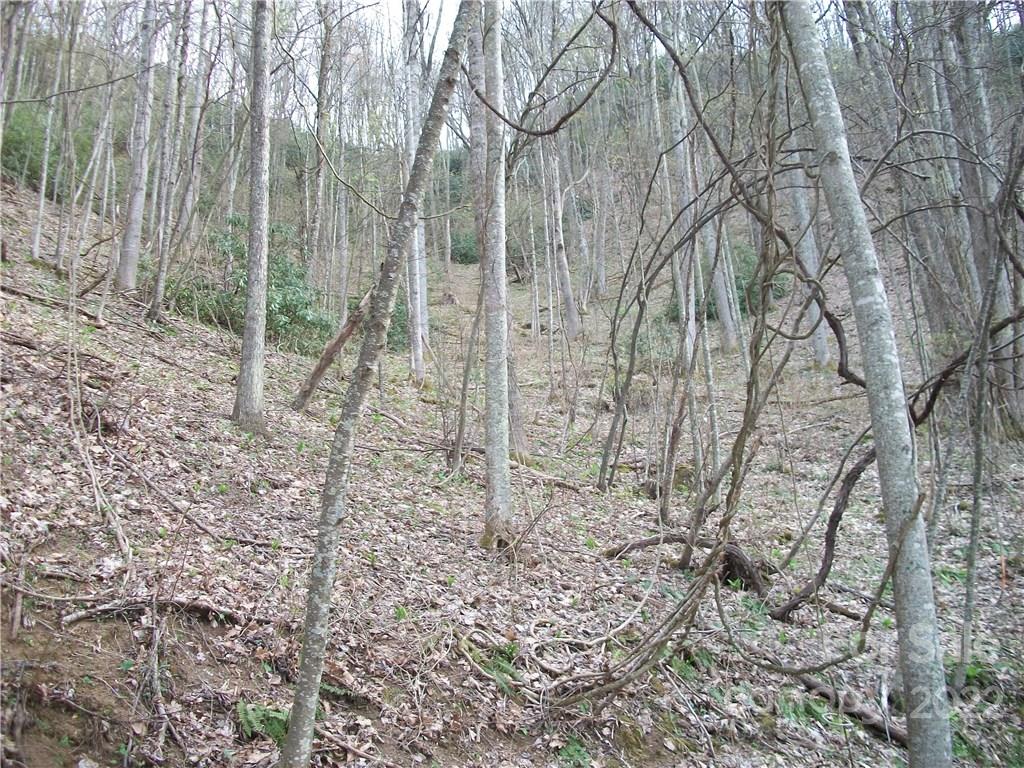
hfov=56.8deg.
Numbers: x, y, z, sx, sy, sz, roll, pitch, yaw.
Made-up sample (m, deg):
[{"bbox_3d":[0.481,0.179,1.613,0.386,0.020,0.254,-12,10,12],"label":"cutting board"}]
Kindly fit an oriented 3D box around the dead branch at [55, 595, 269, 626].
[{"bbox_3d":[-1.788,1.178,4.900,1.090,0.140,0.160,0,-5,0],"label":"dead branch"}]

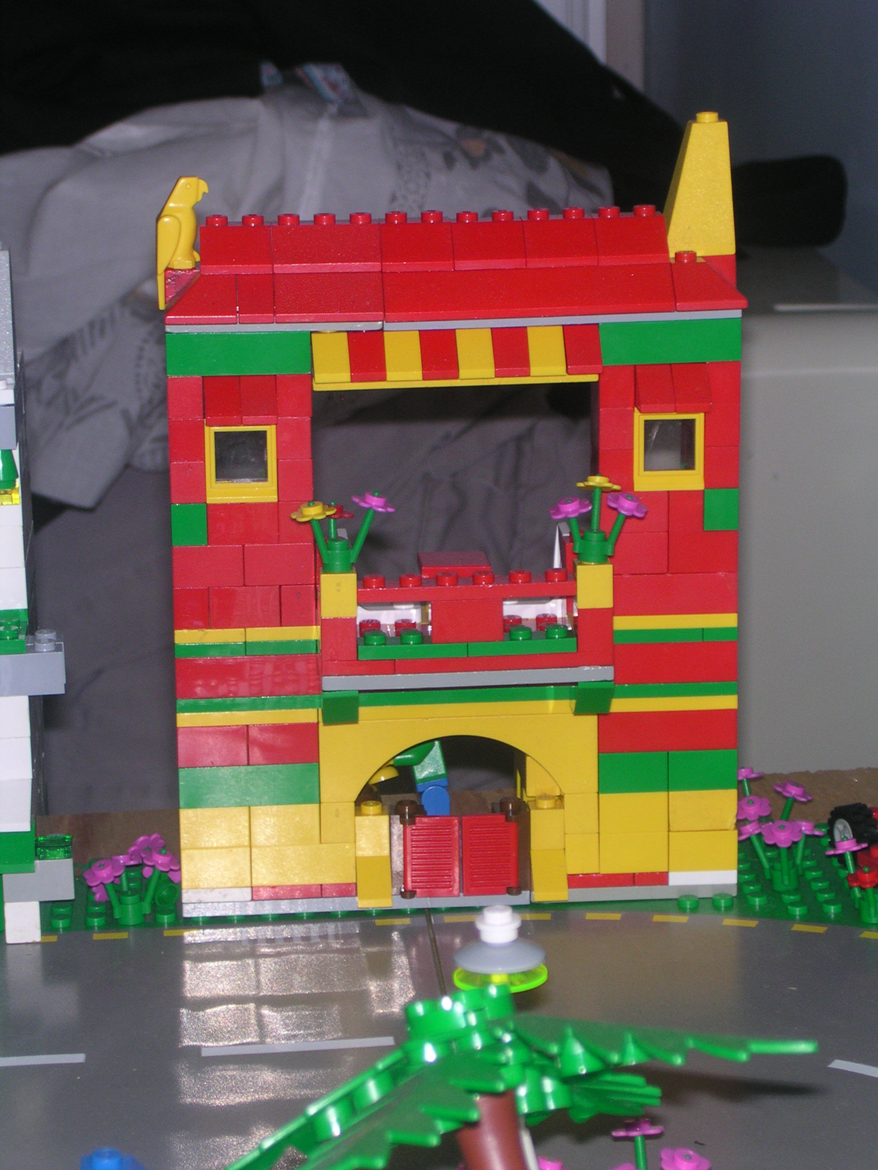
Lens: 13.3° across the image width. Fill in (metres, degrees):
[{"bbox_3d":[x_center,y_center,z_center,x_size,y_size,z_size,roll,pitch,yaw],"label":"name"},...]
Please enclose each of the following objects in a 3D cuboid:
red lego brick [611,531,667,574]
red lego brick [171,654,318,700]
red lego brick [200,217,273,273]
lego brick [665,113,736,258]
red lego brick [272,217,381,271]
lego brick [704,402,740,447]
[{"bbox_3d":[0.044,-0.008,0.852,0.016,0.010,0.009,-2,13,-5],"label":"red lego brick"},{"bbox_3d":[-0.044,0.019,0.853,0.032,0.010,0.010,-2,12,-5],"label":"red lego brick"},{"bbox_3d":[-0.045,-0.076,0.833,0.016,0.011,0.016,-2,13,-5],"label":"red lego brick"},{"bbox_3d":[0.058,-0.090,0.847,0.016,0.030,0.016,-2,13,-5],"label":"lego brick"},{"bbox_3d":[-0.025,-0.076,0.836,0.024,0.011,0.016,-2,12,-4],"label":"red lego brick"},{"bbox_3d":[0.063,-0.037,0.848,0.008,0.010,0.009,-2,13,-5],"label":"lego brick"}]

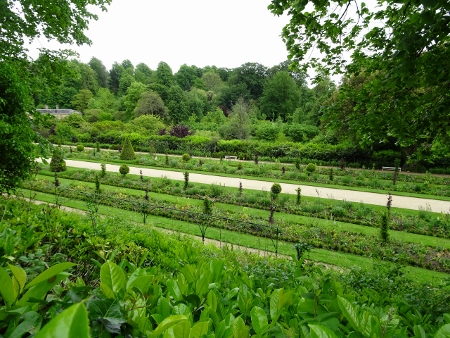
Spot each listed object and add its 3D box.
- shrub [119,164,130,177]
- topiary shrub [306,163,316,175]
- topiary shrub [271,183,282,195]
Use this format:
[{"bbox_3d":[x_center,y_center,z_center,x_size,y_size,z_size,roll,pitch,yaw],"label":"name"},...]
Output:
[{"bbox_3d":[-8.756,0.061,27.200,0.900,0.940,0.900,0,11,0],"label":"shrub"},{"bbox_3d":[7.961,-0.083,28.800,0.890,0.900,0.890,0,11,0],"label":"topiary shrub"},{"bbox_3d":[3.441,1.319,20.900,0.710,0.740,0.710,0,11,0],"label":"topiary shrub"}]

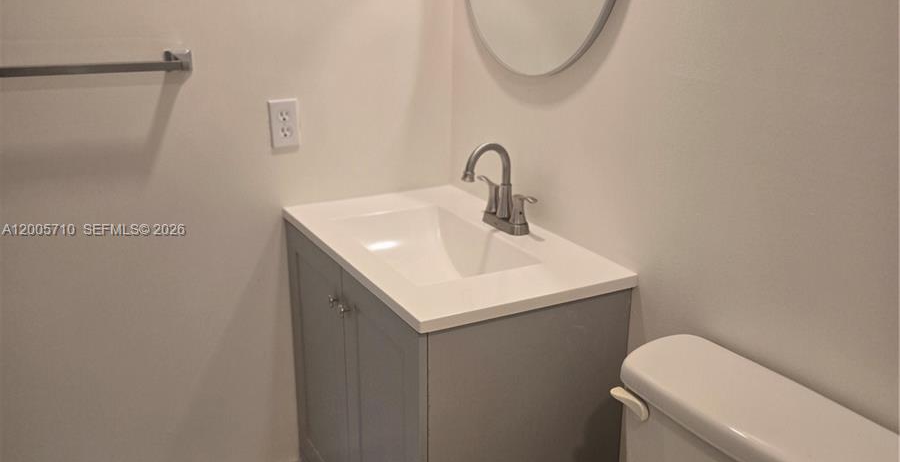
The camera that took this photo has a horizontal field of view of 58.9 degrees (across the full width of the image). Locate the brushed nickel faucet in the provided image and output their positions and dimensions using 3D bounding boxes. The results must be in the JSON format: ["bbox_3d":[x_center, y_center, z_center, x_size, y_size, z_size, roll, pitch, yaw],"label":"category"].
[{"bbox_3d":[0.084,-0.100,1.798,0.137,0.201,0.261,-9,20,-27],"label":"brushed nickel faucet"}]

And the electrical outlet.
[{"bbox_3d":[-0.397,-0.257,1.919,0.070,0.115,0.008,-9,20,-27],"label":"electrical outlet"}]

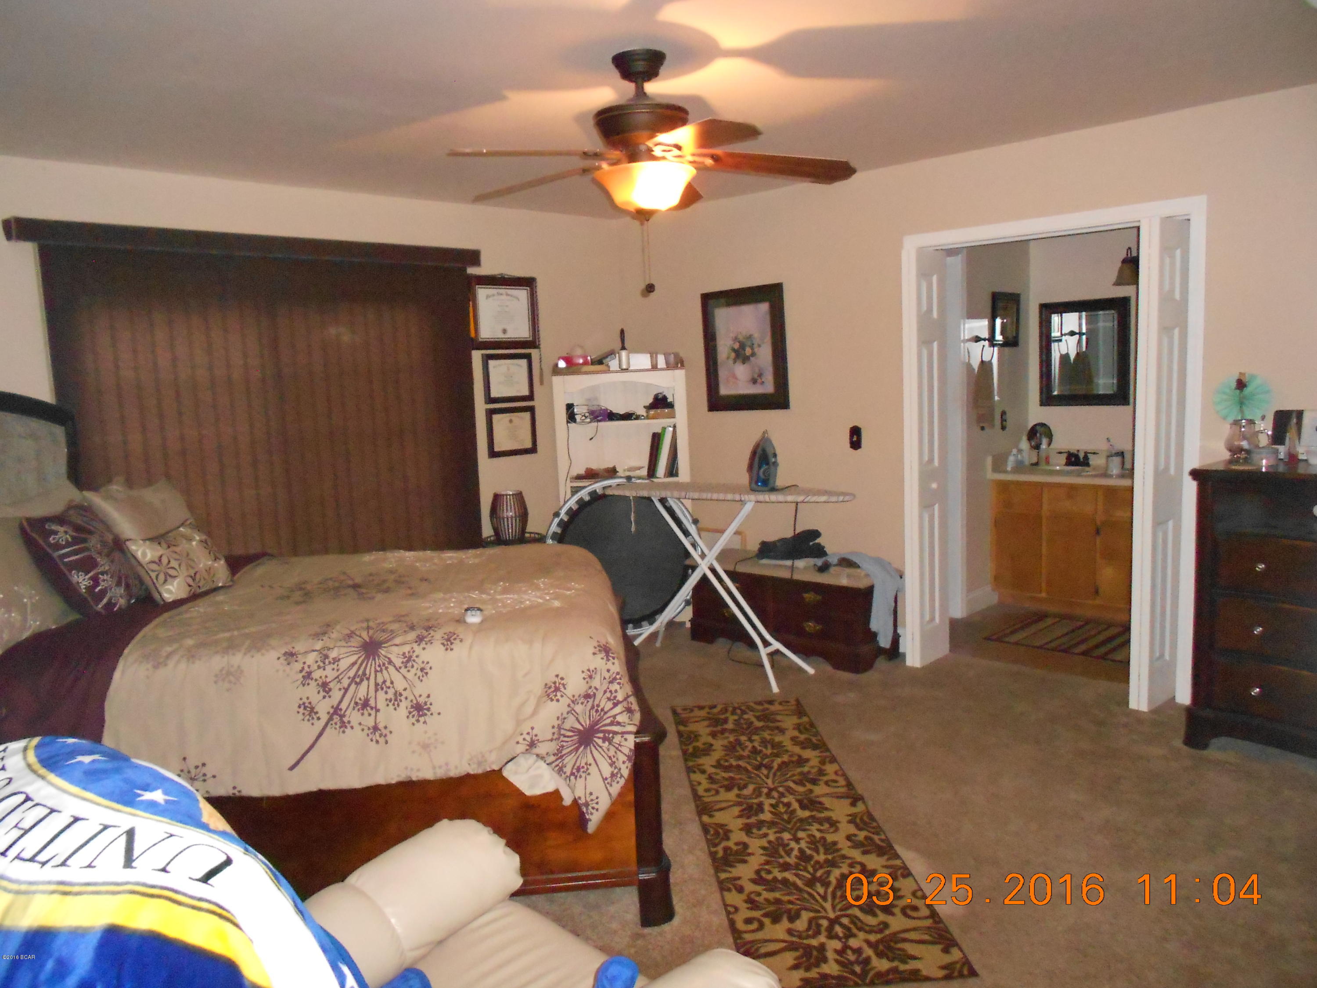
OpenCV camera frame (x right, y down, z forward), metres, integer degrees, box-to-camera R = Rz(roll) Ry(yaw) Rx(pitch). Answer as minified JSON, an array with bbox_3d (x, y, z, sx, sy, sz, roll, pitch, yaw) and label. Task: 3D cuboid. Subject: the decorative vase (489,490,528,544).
[{"bbox_3d":[-0.808,0.124,5.320,0.205,0.270,0.205,-2,7,0],"label":"decorative vase"}]

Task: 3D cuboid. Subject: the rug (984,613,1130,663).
[{"bbox_3d":[2.288,0.762,5.132,0.620,0.012,0.950,-9,10,-43],"label":"rug"}]

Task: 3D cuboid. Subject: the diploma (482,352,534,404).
[{"bbox_3d":[-0.826,-0.647,5.524,0.022,0.276,0.350,4,10,43],"label":"diploma"}]

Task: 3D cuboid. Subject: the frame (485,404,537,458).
[{"bbox_3d":[-0.813,-0.349,5.563,0.022,0.276,0.353,4,10,43],"label":"frame"}]

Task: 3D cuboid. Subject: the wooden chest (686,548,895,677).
[{"bbox_3d":[0.716,0.601,5.233,1.130,0.430,0.455,4,10,43],"label":"wooden chest"}]

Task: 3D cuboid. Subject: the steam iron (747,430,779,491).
[{"bbox_3d":[0.494,-0.161,4.718,0.145,0.285,0.115,-3,7,-6],"label":"steam iron"}]

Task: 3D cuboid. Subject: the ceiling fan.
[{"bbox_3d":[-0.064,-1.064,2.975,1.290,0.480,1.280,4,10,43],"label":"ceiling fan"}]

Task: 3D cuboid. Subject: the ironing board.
[{"bbox_3d":[0.389,0.427,4.841,1.309,0.903,0.400,3,9,35],"label":"ironing board"}]

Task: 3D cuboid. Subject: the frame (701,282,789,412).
[{"bbox_3d":[0.474,-0.808,5.567,0.585,0.690,0.030,2,9,43],"label":"frame"}]

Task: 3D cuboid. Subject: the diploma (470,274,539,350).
[{"bbox_3d":[-0.838,-1.004,5.478,0.026,0.398,0.470,4,10,43],"label":"diploma"}]

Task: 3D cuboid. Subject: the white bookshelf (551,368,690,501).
[{"bbox_3d":[-0.185,0.038,5.769,0.745,1.485,0.280,-3,7,-1],"label":"white bookshelf"}]

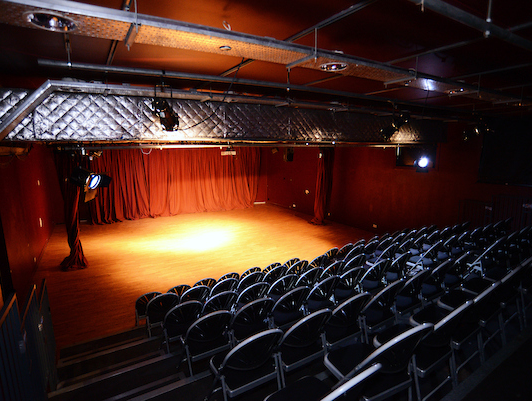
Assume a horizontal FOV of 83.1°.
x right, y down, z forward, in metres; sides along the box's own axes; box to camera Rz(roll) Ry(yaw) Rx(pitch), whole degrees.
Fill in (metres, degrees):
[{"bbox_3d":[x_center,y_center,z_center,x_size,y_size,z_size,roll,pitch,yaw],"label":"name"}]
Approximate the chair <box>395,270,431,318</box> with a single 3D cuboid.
[{"bbox_3d":[1.522,1.075,3.269,0.480,0.800,0.470,-7,11,-32],"label":"chair"}]

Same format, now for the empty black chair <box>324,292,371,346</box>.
[{"bbox_3d":[0.666,1.151,2.797,0.470,0.800,0.500,-6,11,-32],"label":"empty black chair"}]

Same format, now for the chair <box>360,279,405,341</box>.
[{"bbox_3d":[1.109,1.124,3.010,0.480,0.800,0.470,-7,11,-32],"label":"chair"}]

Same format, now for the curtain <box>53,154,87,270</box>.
[{"bbox_3d":[-4.756,0.245,7.327,0.620,2.950,0.420,-6,12,-31],"label":"curtain"}]

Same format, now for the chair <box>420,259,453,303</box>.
[{"bbox_3d":[1.936,1.027,3.528,0.480,0.800,0.470,-7,11,-32],"label":"chair"}]

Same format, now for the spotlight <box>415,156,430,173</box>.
[{"bbox_3d":[4.744,-1.106,9.100,0.400,0.420,0.420,5,28,27],"label":"spotlight"}]

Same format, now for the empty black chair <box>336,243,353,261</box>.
[{"bbox_3d":[1.992,1.478,7.897,0.470,0.800,0.500,-6,11,-32],"label":"empty black chair"}]

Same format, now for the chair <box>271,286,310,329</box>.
[{"bbox_3d":[0.251,1.312,3.516,0.470,0.800,0.500,-6,11,-32],"label":"chair"}]

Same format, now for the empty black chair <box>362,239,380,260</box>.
[{"bbox_3d":[2.076,1.210,6.386,0.460,0.815,0.510,-6,12,-31],"label":"empty black chair"}]

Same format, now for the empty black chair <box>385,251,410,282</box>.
[{"bbox_3d":[1.904,1.124,4.512,0.480,0.800,0.470,-7,11,-32],"label":"empty black chair"}]

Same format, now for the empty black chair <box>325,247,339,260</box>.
[{"bbox_3d":[1.391,1.415,6.931,0.460,0.815,0.510,-6,12,-31],"label":"empty black chair"}]

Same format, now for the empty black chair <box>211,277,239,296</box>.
[{"bbox_3d":[-0.712,1.627,4.956,0.480,0.800,0.470,-7,11,-32],"label":"empty black chair"}]

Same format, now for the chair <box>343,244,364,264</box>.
[{"bbox_3d":[1.901,1.320,6.592,0.480,0.800,0.470,-7,11,-32],"label":"chair"}]

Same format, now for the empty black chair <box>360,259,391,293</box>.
[{"bbox_3d":[1.491,1.173,4.253,0.480,0.800,0.470,-7,11,-32],"label":"empty black chair"}]

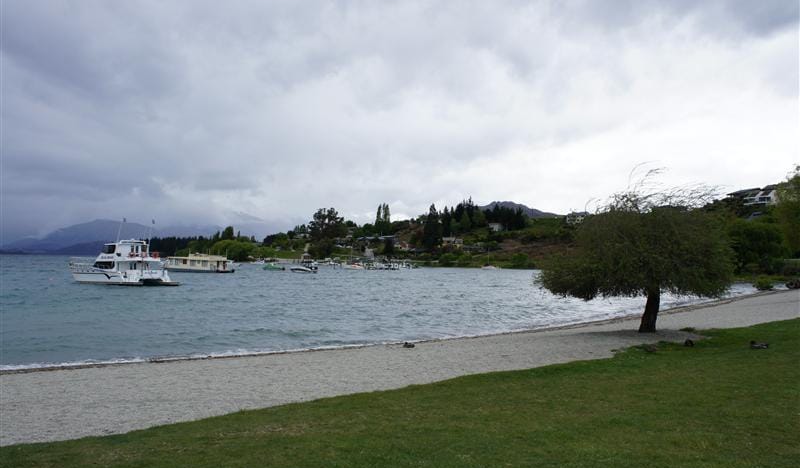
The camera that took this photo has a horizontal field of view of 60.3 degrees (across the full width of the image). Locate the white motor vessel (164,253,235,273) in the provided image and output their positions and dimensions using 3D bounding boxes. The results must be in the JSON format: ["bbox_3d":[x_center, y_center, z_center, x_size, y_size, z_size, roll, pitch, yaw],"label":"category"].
[{"bbox_3d":[-41.040,5.940,139.620,14.500,3.600,4.870,0,-2,25],"label":"white motor vessel"}]

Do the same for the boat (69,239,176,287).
[{"bbox_3d":[-33.320,3.320,82.530,13.500,5.100,6.060,-1,-2,35],"label":"boat"}]

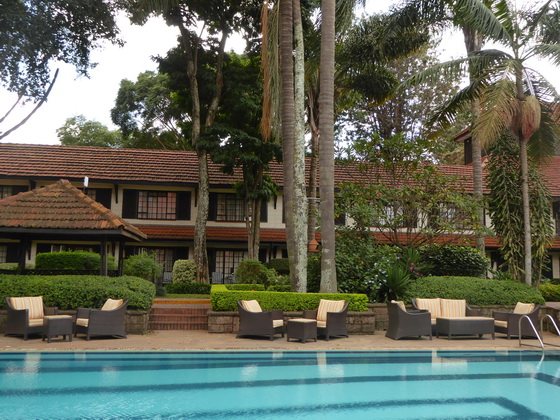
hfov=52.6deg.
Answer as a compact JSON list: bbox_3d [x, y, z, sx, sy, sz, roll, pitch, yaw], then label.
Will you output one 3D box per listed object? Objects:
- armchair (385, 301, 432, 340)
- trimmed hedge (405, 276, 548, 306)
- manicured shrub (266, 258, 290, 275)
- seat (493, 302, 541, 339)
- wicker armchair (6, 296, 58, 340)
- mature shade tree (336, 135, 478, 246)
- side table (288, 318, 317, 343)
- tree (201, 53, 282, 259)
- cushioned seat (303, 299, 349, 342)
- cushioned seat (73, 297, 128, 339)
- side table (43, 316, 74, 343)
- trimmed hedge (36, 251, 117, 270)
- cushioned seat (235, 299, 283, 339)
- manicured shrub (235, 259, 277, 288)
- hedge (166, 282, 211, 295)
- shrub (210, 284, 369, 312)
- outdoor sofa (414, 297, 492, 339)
[{"bbox_3d":[3.069,2.633,13.480,0.860,0.840,0.720,2,-6,-7],"label":"armchair"},{"bbox_3d":[5.524,2.312,16.247,3.600,0.800,1.700,2,-6,-8],"label":"trimmed hedge"},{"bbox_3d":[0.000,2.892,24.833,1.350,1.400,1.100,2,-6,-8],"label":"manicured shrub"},{"bbox_3d":[5.902,2.759,14.118,0.860,0.840,0.720,2,-6,-9],"label":"seat"},{"bbox_3d":[-5.367,2.317,12.272,0.870,0.850,0.770,-3,-8,36],"label":"wicker armchair"},{"bbox_3d":[4.397,0.339,19.373,4.500,5.400,4.200,2,-6,-8],"label":"mature shade tree"},{"bbox_3d":[0.498,2.638,12.351,0.470,0.460,0.470,-3,-8,37],"label":"side table"},{"bbox_3d":[-1.550,-1.190,22.752,3.300,8.900,3.200,2,-6,-7],"label":"tree"},{"bbox_3d":[1.084,2.572,13.283,0.720,0.840,0.860,-4,-8,40],"label":"cushioned seat"},{"bbox_3d":[-3.867,2.347,12.272,0.870,0.850,0.770,6,-8,-37],"label":"cushioned seat"},{"bbox_3d":[-4.559,2.451,11.636,0.470,0.480,0.470,6,-8,-36],"label":"side table"},{"bbox_3d":[-8.187,2.445,22.669,3.050,1.500,1.100,2,-6,-8],"label":"trimmed hedge"},{"bbox_3d":[-0.439,2.480,12.889,0.870,0.850,0.770,-2,-7,24],"label":"cushioned seat"},{"bbox_3d":[-0.971,2.649,22.446,1.600,1.400,1.400,2,-6,-8],"label":"manicured shrub"},{"bbox_3d":[-3.265,2.848,20.313,1.650,0.450,0.700,2,-6,-8],"label":"hedge"},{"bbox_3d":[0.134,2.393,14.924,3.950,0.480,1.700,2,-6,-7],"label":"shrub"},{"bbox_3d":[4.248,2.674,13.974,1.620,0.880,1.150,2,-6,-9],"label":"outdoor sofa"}]

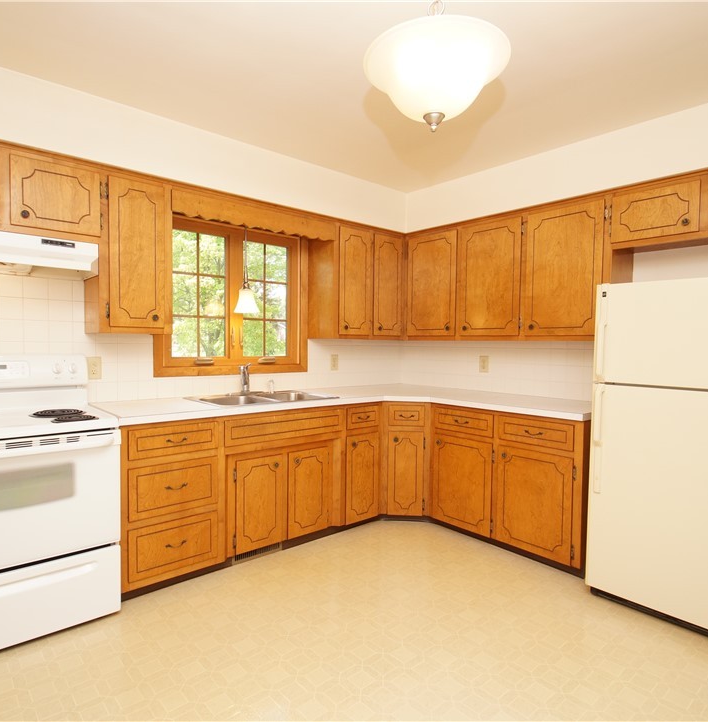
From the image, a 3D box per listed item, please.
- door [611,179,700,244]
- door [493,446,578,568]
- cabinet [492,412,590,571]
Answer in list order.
[{"bbox_3d":[1.622,-0.794,2.448,0.030,0.263,0.409,-1,3,-42],"label":"door"},{"bbox_3d":[1.053,0.831,2.679,0.022,0.598,0.482,-1,3,-44],"label":"door"},{"bbox_3d":[1.282,0.709,2.830,0.600,0.792,0.513,-1,3,-42],"label":"cabinet"}]

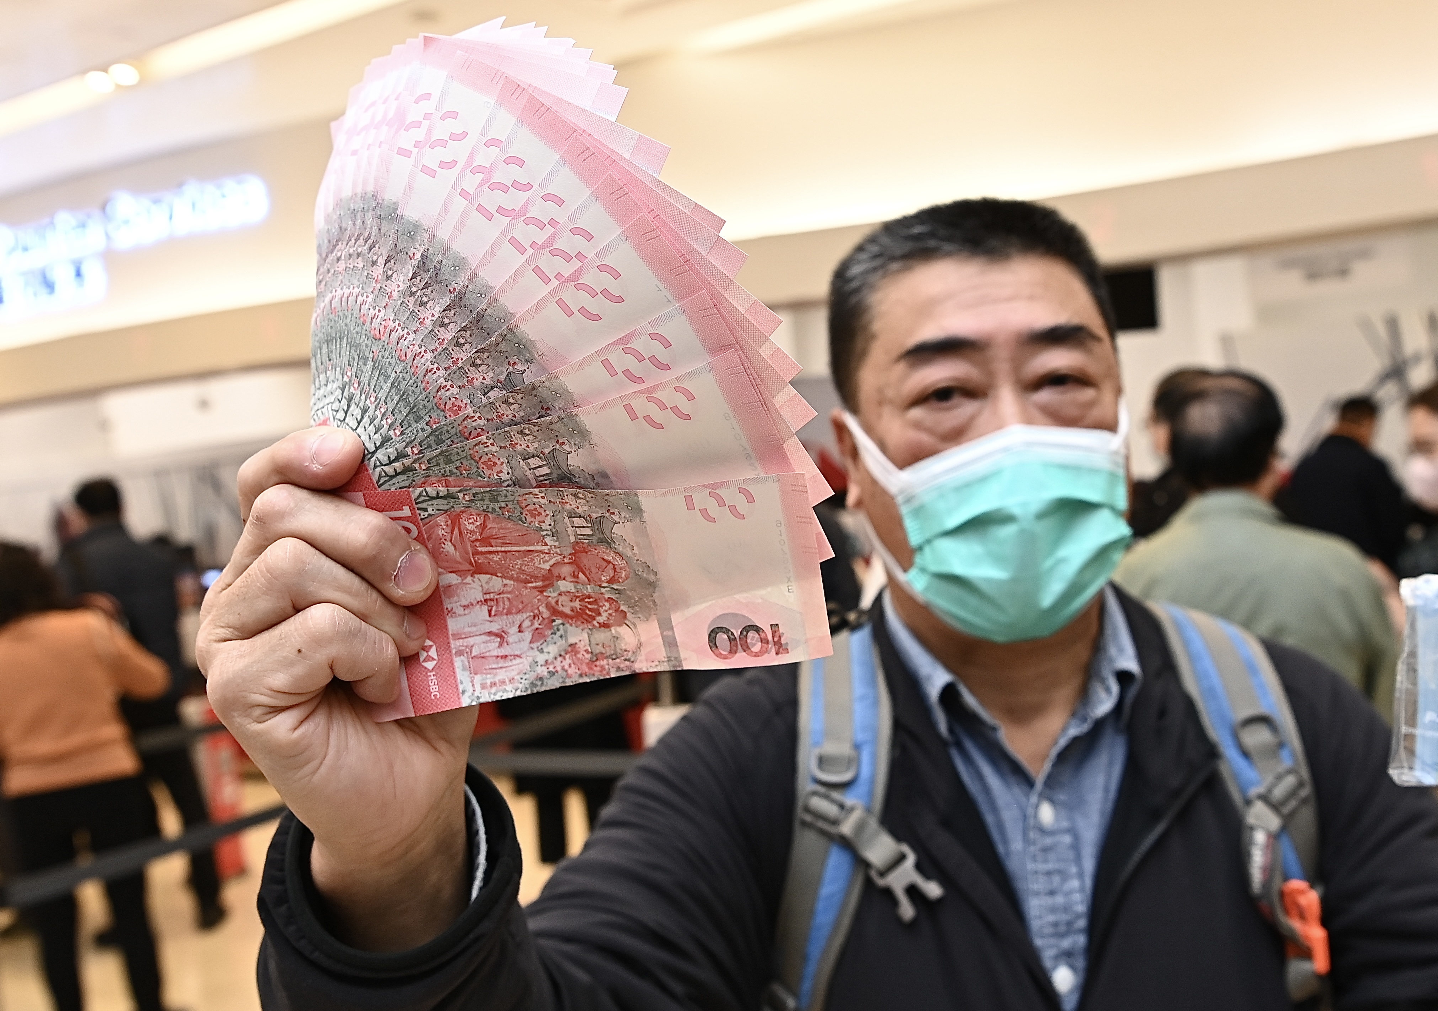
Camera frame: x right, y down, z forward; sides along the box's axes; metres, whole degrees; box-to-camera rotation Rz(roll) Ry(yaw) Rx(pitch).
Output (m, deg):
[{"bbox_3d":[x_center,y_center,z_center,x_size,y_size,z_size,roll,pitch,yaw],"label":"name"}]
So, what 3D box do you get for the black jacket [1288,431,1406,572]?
[{"bbox_3d":[2.632,0.053,4.217,0.520,0.700,0.340,-3,3,37],"label":"black jacket"}]

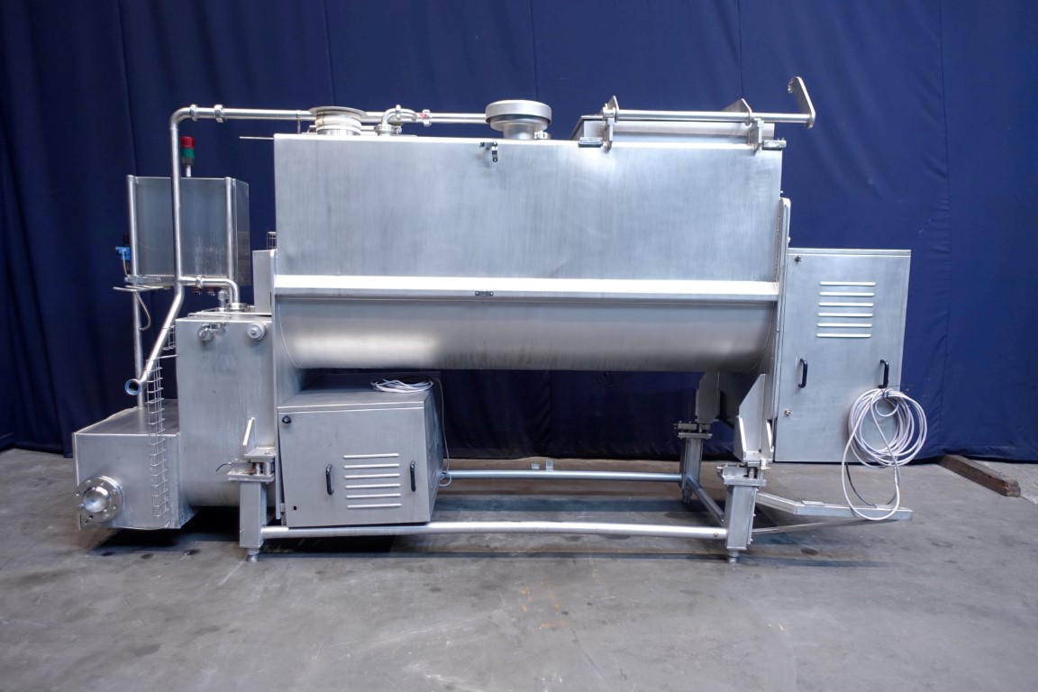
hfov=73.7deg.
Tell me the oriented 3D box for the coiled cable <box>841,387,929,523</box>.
[{"bbox_3d":[1.865,0.547,3.550,0.440,0.660,0.190,0,6,-2],"label":"coiled cable"}]

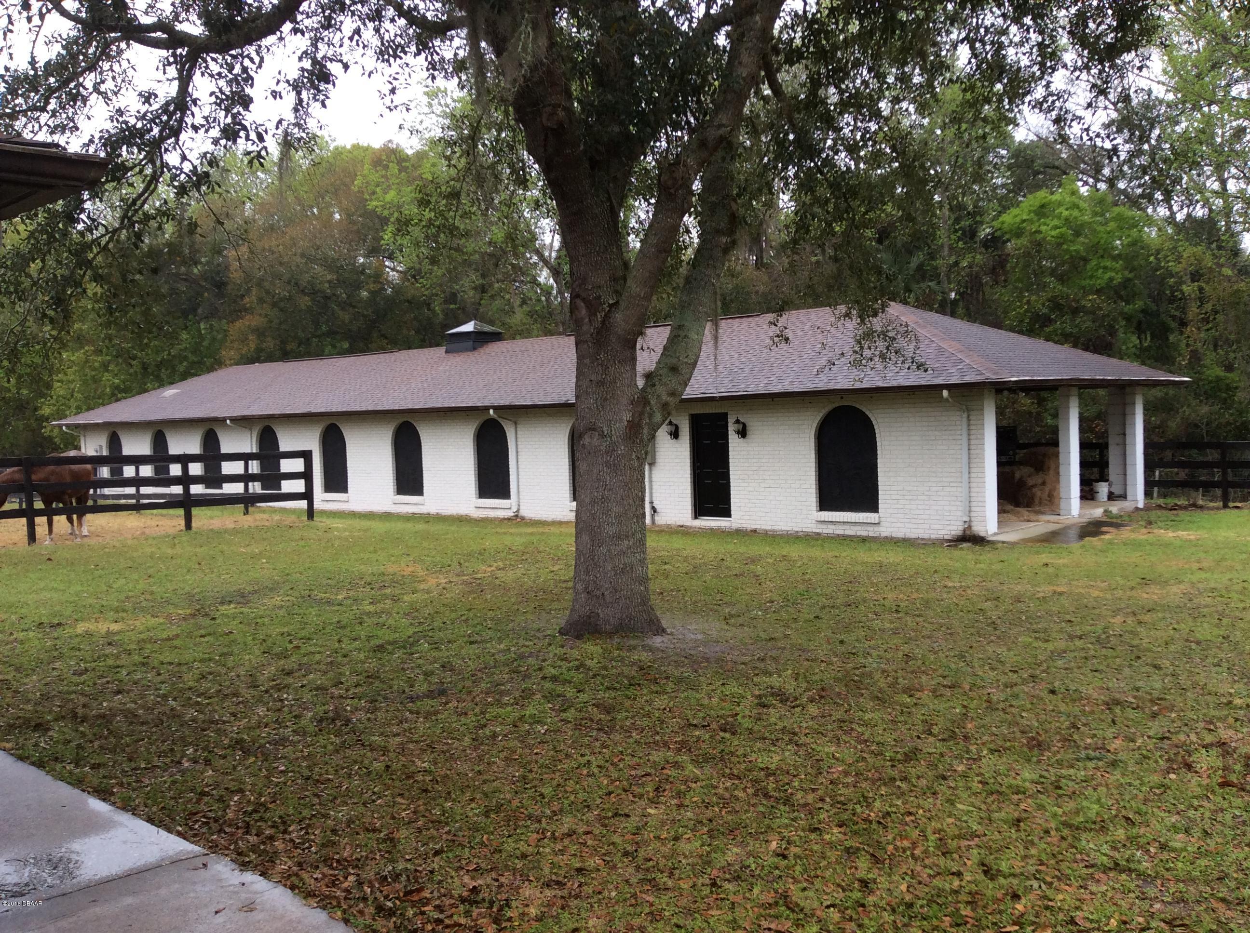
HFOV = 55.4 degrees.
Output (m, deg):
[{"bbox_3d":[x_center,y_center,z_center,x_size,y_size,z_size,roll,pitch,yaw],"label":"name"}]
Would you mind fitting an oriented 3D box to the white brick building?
[{"bbox_3d":[-4.226,-1.365,33.148,35.050,4.605,8.856,0,4,42],"label":"white brick building"}]

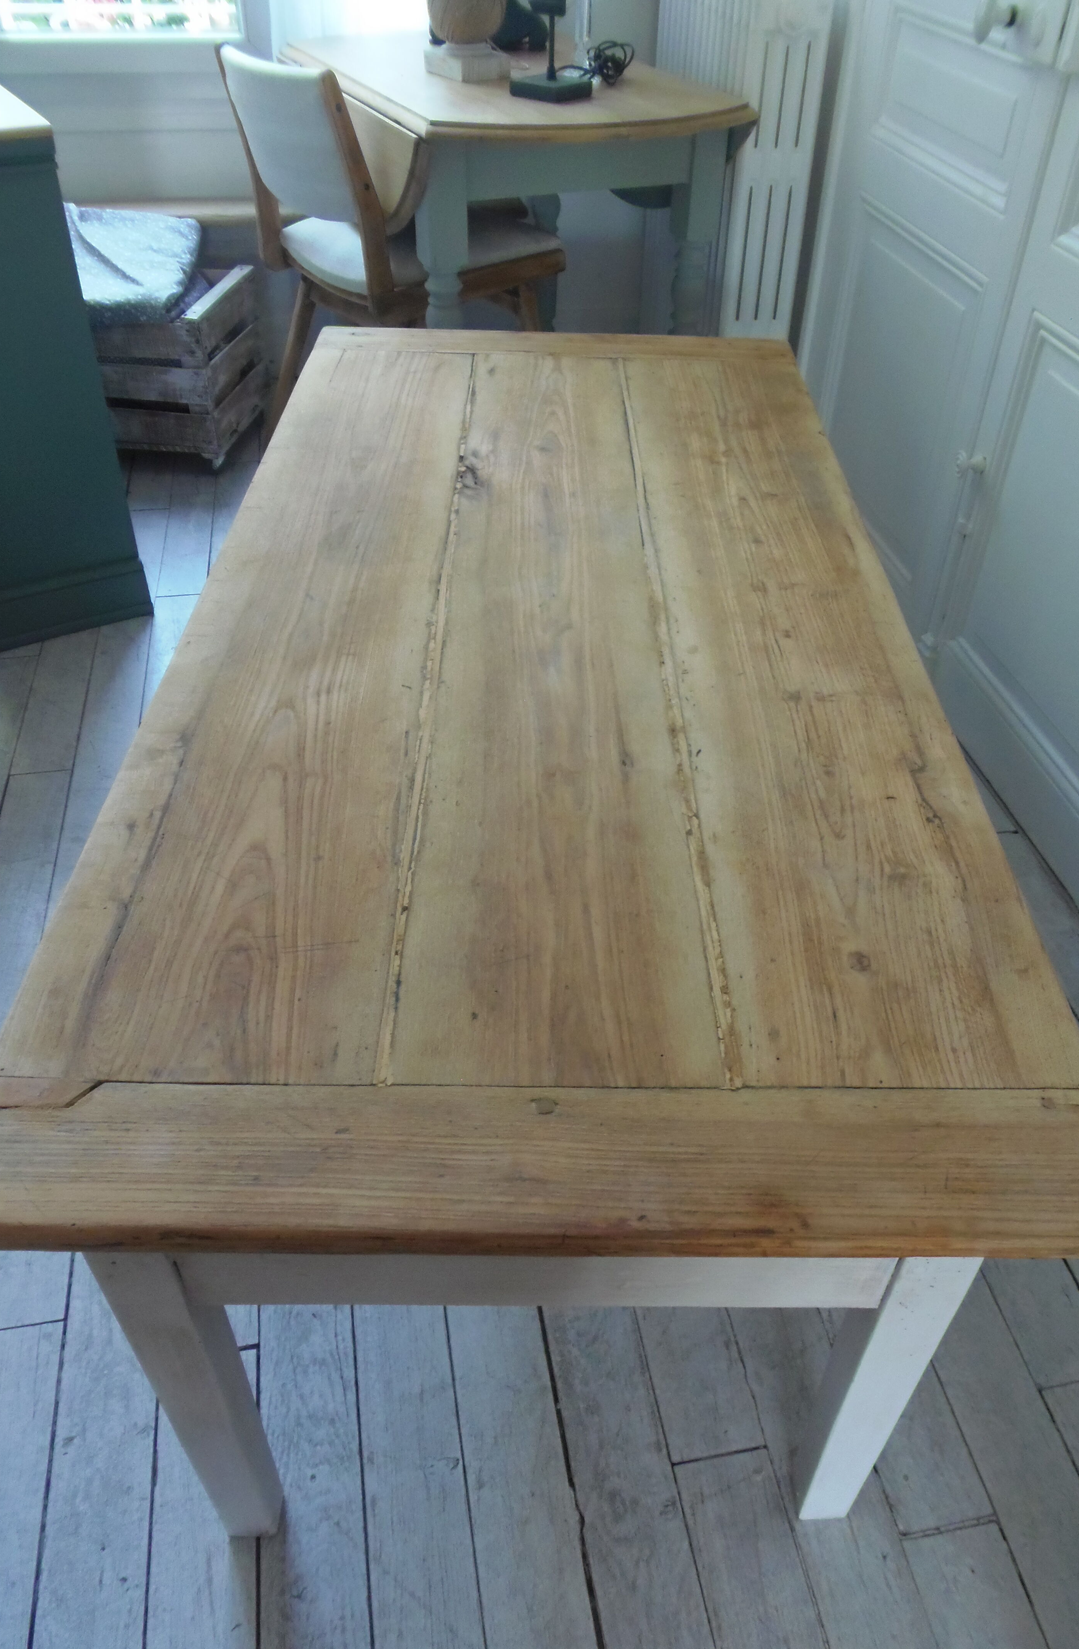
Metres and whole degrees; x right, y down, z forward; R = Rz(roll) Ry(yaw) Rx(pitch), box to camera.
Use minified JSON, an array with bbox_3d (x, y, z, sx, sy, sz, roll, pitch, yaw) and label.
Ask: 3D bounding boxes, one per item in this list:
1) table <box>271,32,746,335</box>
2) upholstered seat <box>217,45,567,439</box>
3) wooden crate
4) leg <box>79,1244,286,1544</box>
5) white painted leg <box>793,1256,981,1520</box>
[{"bbox_3d":[-0.074,-1.366,2.743,0.660,0.750,1.200,-13,43,-14],"label":"table"},{"bbox_3d":[-0.317,-1.240,2.546,0.540,0.815,0.450,-30,50,-29],"label":"upholstered seat"},{"bbox_3d":[-0.969,-1.125,2.774,0.500,0.343,0.395,6,42,6],"label":"wooden crate"},{"bbox_3d":[-0.253,0.413,0.867,0.053,0.565,0.051,1,42,0],"label":"leg"},{"bbox_3d":[0.256,0.404,0.880,0.053,0.565,0.051,1,42,0],"label":"white painted leg"}]

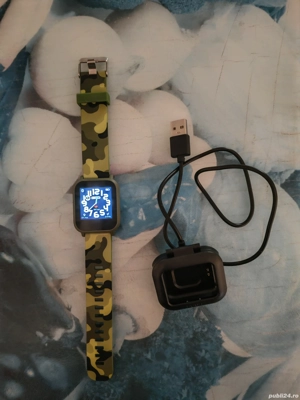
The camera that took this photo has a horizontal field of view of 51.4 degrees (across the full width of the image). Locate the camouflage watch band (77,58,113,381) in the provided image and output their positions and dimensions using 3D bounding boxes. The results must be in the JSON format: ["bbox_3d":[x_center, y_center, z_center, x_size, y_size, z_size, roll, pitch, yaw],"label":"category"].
[{"bbox_3d":[-0.040,0.015,0.234,0.025,0.009,0.242,-2,88,0],"label":"camouflage watch band"}]

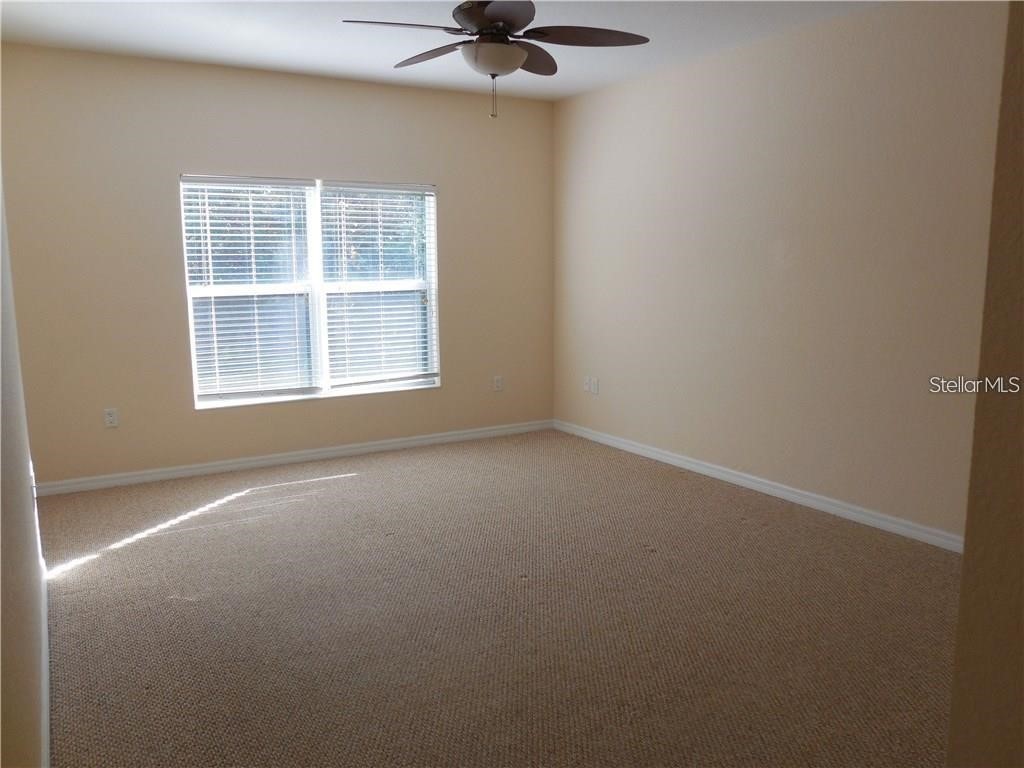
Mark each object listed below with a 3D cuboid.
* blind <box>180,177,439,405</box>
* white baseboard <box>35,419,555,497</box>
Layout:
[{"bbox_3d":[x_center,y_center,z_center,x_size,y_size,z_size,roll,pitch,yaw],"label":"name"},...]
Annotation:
[{"bbox_3d":[-1.361,-0.692,5.548,1.811,1.493,0.055,-6,10,-31],"label":"blind"},{"bbox_3d":[-1.287,0.510,5.723,3.862,0.083,0.015,-6,10,-31],"label":"white baseboard"}]

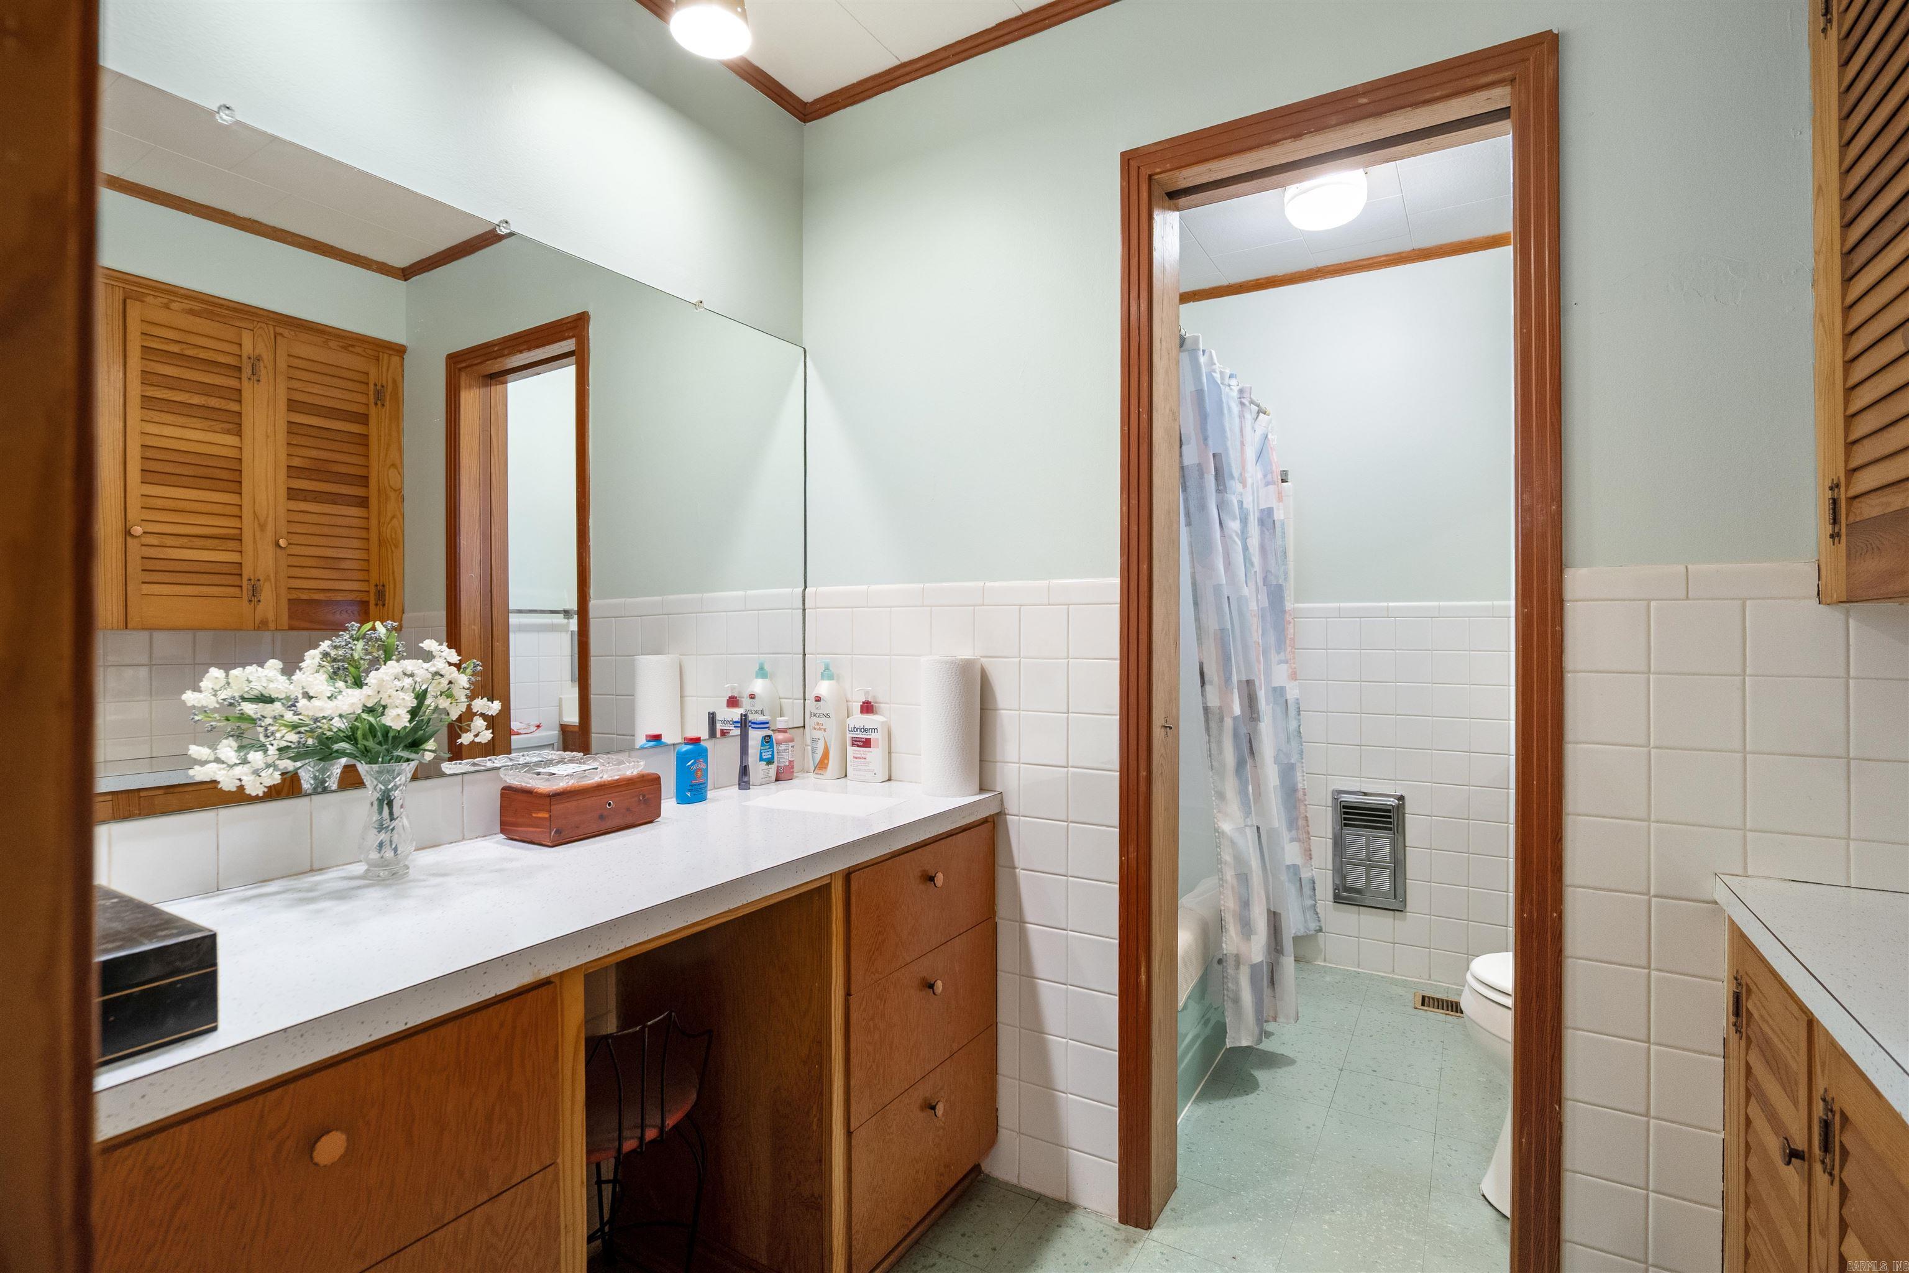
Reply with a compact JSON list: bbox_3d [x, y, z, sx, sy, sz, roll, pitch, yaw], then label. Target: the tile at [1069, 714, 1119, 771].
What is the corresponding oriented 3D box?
[{"bbox_3d":[0.285,0.215,1.723,0.108,0.110,0.009,0,0,29],"label":"tile"}]

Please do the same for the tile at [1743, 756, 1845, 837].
[{"bbox_3d":[1.201,0.226,1.211,0.107,0.110,0.010,0,0,29],"label":"tile"}]

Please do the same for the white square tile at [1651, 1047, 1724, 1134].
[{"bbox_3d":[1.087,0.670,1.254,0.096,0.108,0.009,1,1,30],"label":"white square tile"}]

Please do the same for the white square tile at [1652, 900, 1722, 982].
[{"bbox_3d":[1.089,0.445,1.250,0.100,0.108,0.010,0,0,29],"label":"white square tile"}]

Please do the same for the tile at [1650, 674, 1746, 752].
[{"bbox_3d":[1.091,0.113,1.248,0.108,0.108,0.009,1,1,30],"label":"tile"}]

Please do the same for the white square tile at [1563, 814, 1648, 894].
[{"bbox_3d":[0.998,0.334,1.301,0.106,0.108,0.010,0,0,29],"label":"white square tile"}]

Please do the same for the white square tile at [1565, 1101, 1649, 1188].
[{"bbox_3d":[1.010,0.785,1.316,0.105,0.110,0.010,0,0,29],"label":"white square tile"}]

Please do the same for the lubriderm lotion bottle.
[{"bbox_3d":[-0.199,0.228,1.959,0.086,0.214,0.046,0,0,29],"label":"lubriderm lotion bottle"}]

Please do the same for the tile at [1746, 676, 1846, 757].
[{"bbox_3d":[1.184,0.113,1.196,0.108,0.108,0.009,1,1,30],"label":"tile"}]

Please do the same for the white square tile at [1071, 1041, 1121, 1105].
[{"bbox_3d":[0.280,0.875,1.700,0.106,0.108,0.010,0,0,29],"label":"white square tile"}]

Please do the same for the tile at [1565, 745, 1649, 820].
[{"bbox_3d":[0.999,0.224,1.302,0.108,0.108,0.009,1,1,30],"label":"tile"}]

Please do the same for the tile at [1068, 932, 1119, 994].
[{"bbox_3d":[0.281,0.653,1.700,0.106,0.108,0.010,0,0,29],"label":"tile"}]

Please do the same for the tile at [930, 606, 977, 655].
[{"bbox_3d":[0.000,-0.010,1.883,0.107,0.110,0.010,0,0,29],"label":"tile"}]

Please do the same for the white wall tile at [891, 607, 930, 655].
[{"bbox_3d":[-0.096,-0.013,1.923,0.108,0.108,0.009,1,1,30],"label":"white wall tile"}]

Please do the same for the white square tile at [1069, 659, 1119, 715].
[{"bbox_3d":[0.285,0.103,1.723,0.108,0.110,0.009,0,0,29],"label":"white square tile"}]

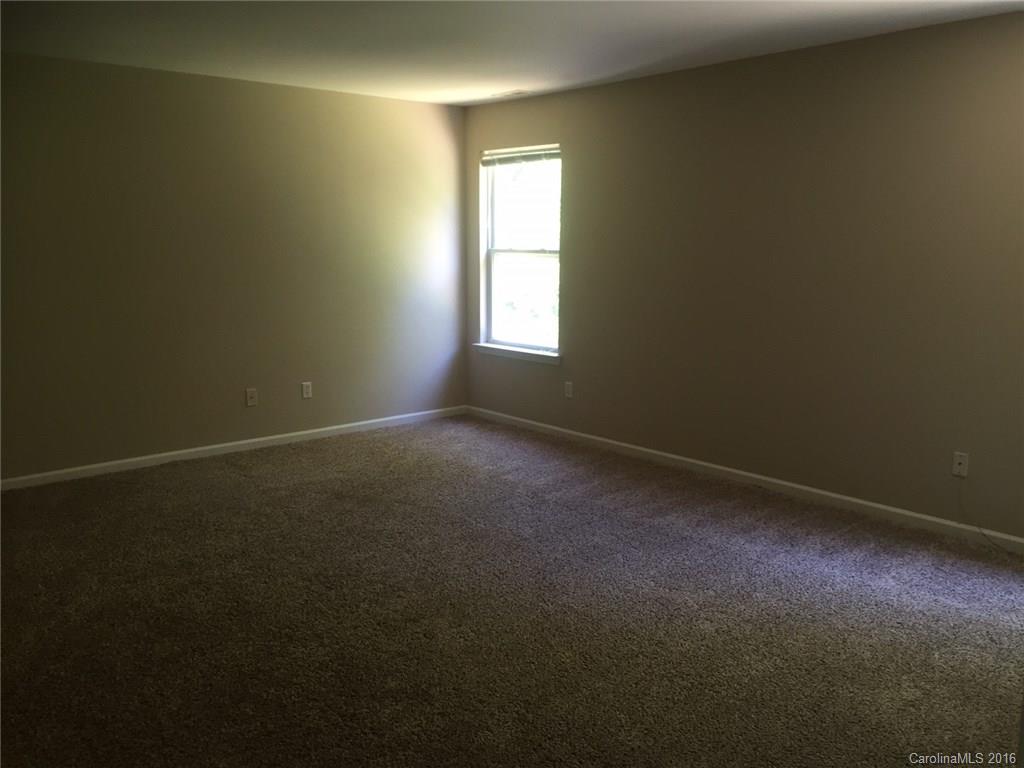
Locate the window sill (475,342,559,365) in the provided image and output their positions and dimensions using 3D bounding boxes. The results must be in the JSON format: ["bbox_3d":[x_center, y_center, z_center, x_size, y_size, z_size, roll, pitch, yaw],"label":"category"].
[{"bbox_3d":[0.051,-0.241,6.556,0.105,0.067,1.010,-8,13,-40],"label":"window sill"}]

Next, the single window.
[{"bbox_3d":[0.081,-0.996,6.427,0.090,1.490,0.895,-8,13,-40],"label":"single window"}]

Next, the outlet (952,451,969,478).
[{"bbox_3d":[2.170,0.396,4.153,0.010,0.115,0.071,-8,13,-40],"label":"outlet"}]

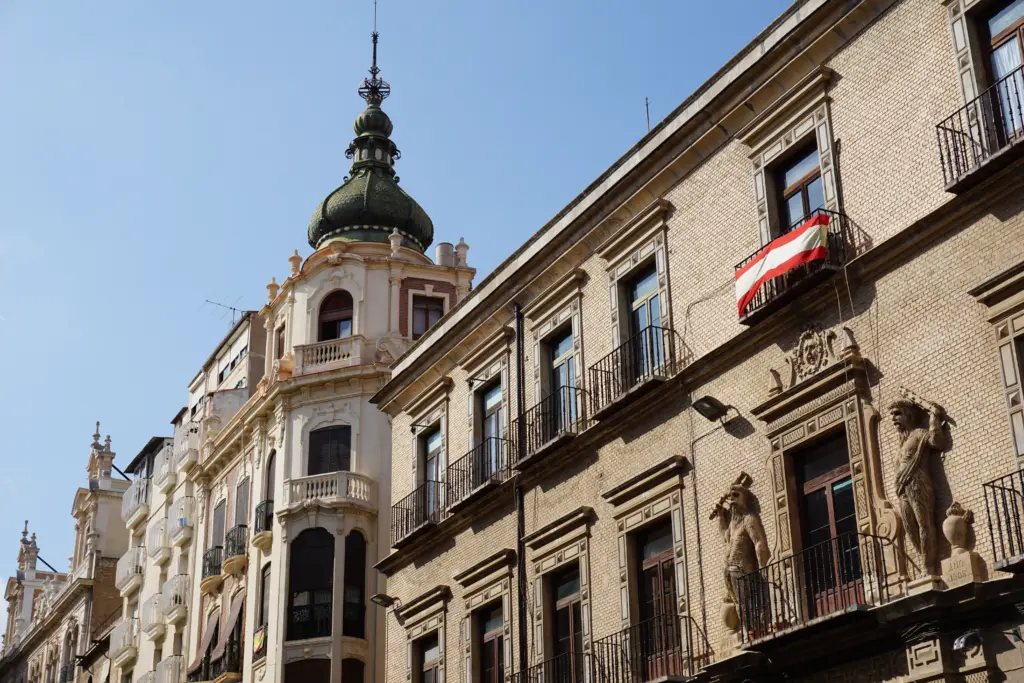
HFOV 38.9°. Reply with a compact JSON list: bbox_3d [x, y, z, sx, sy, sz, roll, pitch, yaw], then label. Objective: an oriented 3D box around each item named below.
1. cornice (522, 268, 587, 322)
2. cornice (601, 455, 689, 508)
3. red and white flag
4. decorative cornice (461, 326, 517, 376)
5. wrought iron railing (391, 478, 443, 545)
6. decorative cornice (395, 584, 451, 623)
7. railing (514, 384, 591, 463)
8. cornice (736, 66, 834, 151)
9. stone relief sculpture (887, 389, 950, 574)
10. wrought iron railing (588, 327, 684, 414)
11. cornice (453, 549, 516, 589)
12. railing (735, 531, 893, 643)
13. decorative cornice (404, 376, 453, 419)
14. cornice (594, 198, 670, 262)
[{"bbox_3d":[0.854,-0.912,30.696,0.232,0.310,2.408,11,-27,-25],"label":"cornice"},{"bbox_3d":[2.346,2.587,26.128,0.232,0.276,2.491,11,-27,-25],"label":"cornice"},{"bbox_3d":[4.243,-1.152,22.735,0.230,0.880,2.224,11,-27,-25],"label":"red and white flag"},{"bbox_3d":[-0.612,0.257,33.255,0.232,0.310,2.408,11,-27,-25],"label":"decorative cornice"},{"bbox_3d":[-2.186,4.120,34.389,0.520,1.009,2.165,11,-27,-25],"label":"wrought iron railing"},{"bbox_3d":[-2.095,6.129,33.881,0.232,0.276,2.491,11,-27,-25],"label":"decorative cornice"},{"bbox_3d":[0.735,1.788,29.264,0.520,1.009,2.192,11,-27,-25],"label":"railing"},{"bbox_3d":[4.509,-3.827,24.315,0.232,0.310,2.408,11,-27,-25],"label":"cornice"},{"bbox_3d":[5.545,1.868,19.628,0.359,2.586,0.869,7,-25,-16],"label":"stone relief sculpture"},{"bbox_3d":[2.209,0.612,26.680,0.520,1.009,2.192,11,-27,-25],"label":"wrought iron railing"},{"bbox_3d":[-0.625,4.957,31.315,0.232,0.276,2.491,11,-27,-25],"label":"cornice"},{"bbox_3d":[4.328,3.625,20.936,0.600,0.996,2.687,11,-27,-25],"label":"railing"},{"bbox_3d":[-2.105,1.447,35.860,0.232,0.310,2.408,11,-27,-25],"label":"decorative cornice"},{"bbox_3d":[2.306,-2.070,28.160,0.232,0.310,2.408,11,-27,-25],"label":"cornice"}]

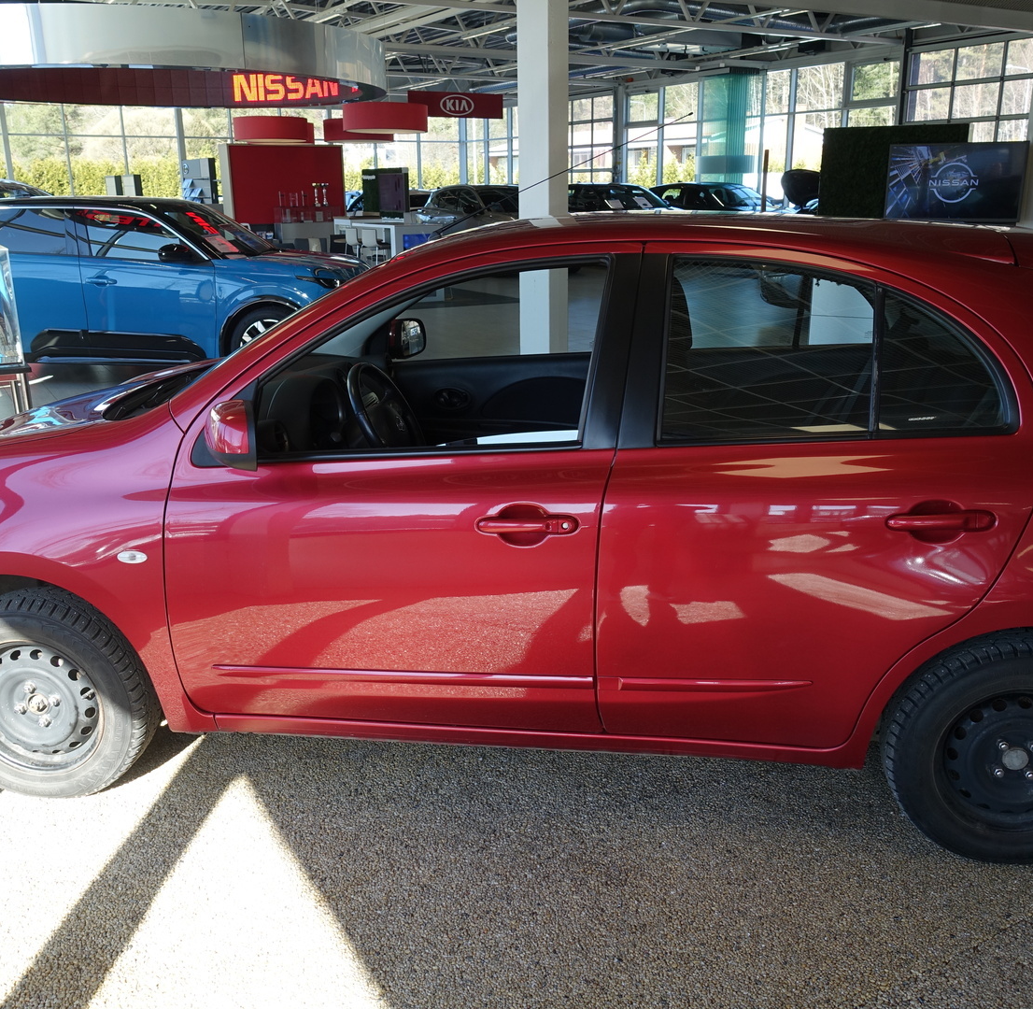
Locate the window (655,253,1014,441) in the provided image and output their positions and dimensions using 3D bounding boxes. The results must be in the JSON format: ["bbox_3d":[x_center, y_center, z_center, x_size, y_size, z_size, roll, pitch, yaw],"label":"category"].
[{"bbox_3d":[0.708,-0.342,2.230,0.760,0.410,0.070,2,1,7],"label":"window"}]

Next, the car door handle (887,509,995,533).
[{"bbox_3d":[0.928,0.036,2.205,0.225,0.042,0.045,2,17,7],"label":"car door handle"}]

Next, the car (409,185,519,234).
[{"bbox_3d":[-0.415,-5.675,20.727,1.800,1.600,4.350,-10,19,-30],"label":"car"}]

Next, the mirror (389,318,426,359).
[{"bbox_3d":[-0.437,-0.651,3.933,0.110,0.140,0.180,2,17,7],"label":"mirror"}]

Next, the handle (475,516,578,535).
[{"bbox_3d":[0.023,0.047,2.317,0.225,0.040,0.045,2,17,7],"label":"handle"}]

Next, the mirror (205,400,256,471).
[{"bbox_3d":[-0.649,-0.164,2.292,0.110,0.140,0.180,2,17,7],"label":"mirror"}]

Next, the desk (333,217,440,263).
[{"bbox_3d":[-2.370,-4.730,18.651,0.900,1.060,2.100,-11,19,-31],"label":"desk"}]

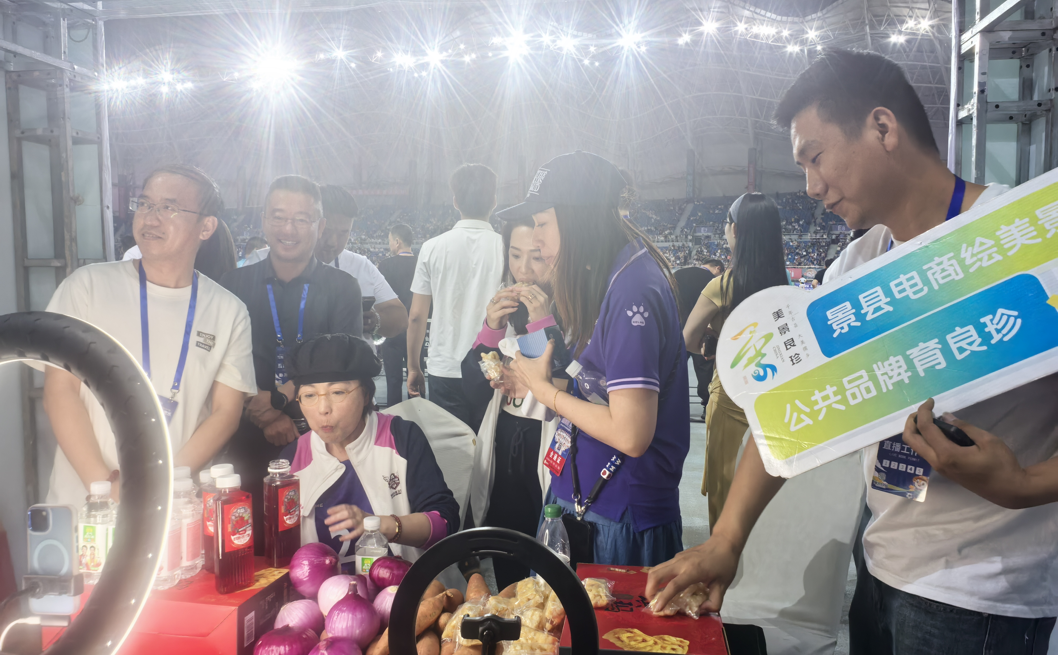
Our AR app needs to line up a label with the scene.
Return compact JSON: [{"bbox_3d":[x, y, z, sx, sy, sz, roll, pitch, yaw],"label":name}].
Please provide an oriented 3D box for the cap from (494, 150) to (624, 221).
[{"bbox_3d":[0.068,-0.295,1.720,0.275,0.145,0.185,-8,5,-9],"label":"cap"}]

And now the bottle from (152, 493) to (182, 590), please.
[{"bbox_3d":[-0.570,0.322,1.280,0.061,0.150,0.061,-1,4,-17],"label":"bottle"}]

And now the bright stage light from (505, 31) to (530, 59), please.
[{"bbox_3d":[-1.278,-30.100,88.000,2.700,3.000,1.500,0,3,-1],"label":"bright stage light"}]

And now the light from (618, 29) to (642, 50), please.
[{"bbox_3d":[15.274,-43.695,125.000,3.500,3.000,1.600,0,5,7],"label":"light"}]

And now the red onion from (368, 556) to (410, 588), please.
[{"bbox_3d":[-0.227,0.411,1.380,0.078,0.060,0.078,5,-8,0],"label":"red onion"}]

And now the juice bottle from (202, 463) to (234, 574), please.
[{"bbox_3d":[-0.532,0.334,1.440,0.054,0.184,0.054,2,5,27],"label":"juice bottle"}]

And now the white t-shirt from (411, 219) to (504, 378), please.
[{"bbox_3d":[-0.276,-0.121,3.600,0.470,0.690,0.270,-1,3,-3],"label":"white t-shirt"}]

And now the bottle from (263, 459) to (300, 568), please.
[{"bbox_3d":[-0.442,0.331,1.475,0.054,0.182,0.054,2,5,32],"label":"bottle"}]

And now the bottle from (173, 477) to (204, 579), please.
[{"bbox_3d":[-0.596,0.345,1.426,0.060,0.167,0.060,-4,6,-38],"label":"bottle"}]

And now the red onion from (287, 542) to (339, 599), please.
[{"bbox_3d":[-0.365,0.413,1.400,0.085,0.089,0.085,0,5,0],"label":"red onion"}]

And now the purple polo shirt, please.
[{"bbox_3d":[0.190,0.105,1.740,0.300,0.600,0.430,-1,3,-10],"label":"purple polo shirt"}]

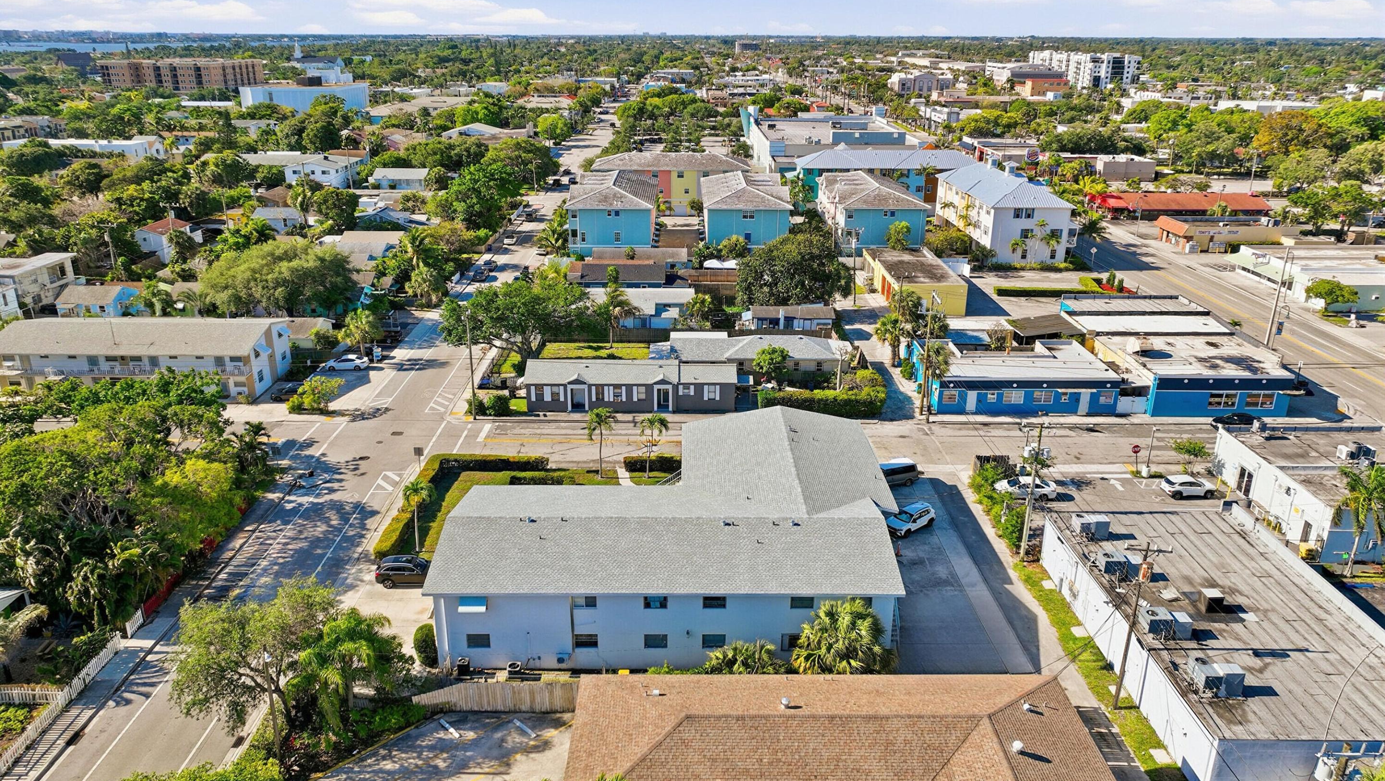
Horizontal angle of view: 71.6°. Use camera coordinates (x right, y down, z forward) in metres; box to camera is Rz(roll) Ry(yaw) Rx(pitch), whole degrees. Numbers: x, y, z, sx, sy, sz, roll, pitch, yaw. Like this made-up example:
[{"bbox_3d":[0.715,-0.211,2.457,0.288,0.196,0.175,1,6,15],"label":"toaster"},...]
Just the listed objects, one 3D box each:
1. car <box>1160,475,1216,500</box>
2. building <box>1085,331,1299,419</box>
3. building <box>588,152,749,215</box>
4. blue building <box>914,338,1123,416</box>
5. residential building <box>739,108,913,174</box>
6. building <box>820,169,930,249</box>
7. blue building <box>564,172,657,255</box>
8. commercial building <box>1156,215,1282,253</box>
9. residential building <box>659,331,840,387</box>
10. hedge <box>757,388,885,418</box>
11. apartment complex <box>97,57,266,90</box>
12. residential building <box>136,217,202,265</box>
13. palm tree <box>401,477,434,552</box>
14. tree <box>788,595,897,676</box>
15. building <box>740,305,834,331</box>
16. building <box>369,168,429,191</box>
[{"bbox_3d":[40.024,7.670,77.278,4.170,1.550,1.800,-1,20,-2],"label":"car"},{"bbox_3d":[50.205,-1.715,96.966,13.800,4.300,13.000,0,20,0],"label":"building"},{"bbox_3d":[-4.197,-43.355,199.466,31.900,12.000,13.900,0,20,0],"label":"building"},{"bbox_3d":[32.405,-1.454,98.925,17.654,3.551,12.784,0,20,0],"label":"blue building"},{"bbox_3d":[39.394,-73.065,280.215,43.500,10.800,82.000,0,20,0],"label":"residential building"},{"bbox_3d":[30.563,-31.067,166.818,13.800,11.100,31.800,0,20,0],"label":"building"},{"bbox_3d":[-13.086,-31.161,166.661,14.100,11.100,31.800,0,20,0],"label":"blue building"},{"bbox_3d":[89.960,-26.813,165.261,16.600,4.600,11.000,0,20,0],"label":"commercial building"},{"bbox_3d":[6.685,-3.808,104.977,19.581,3.652,8.725,0,20,0],"label":"residential building"},{"bbox_3d":[12.543,1.198,94.228,12.327,1.776,2.536,0,20,0],"label":"hedge"},{"bbox_3d":[-296.639,-182.608,560.738,64.000,18.300,56.000,0,20,0],"label":"apartment complex"},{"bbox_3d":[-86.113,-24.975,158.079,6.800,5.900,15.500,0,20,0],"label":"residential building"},{"bbox_3d":[-19.236,8.940,67.827,2.435,5.529,2.435,0,20,0],"label":"palm tree"},{"bbox_3d":[7.956,14.231,52.638,5.885,6.290,5.174,0,20,0],"label":"tree"},{"bbox_3d":[11.992,-8.879,118.045,10.000,3.400,6.200,0,20,0],"label":"building"},{"bbox_3d":[-68.201,-49.835,224.836,11.700,4.400,9.000,0,20,0],"label":"building"}]

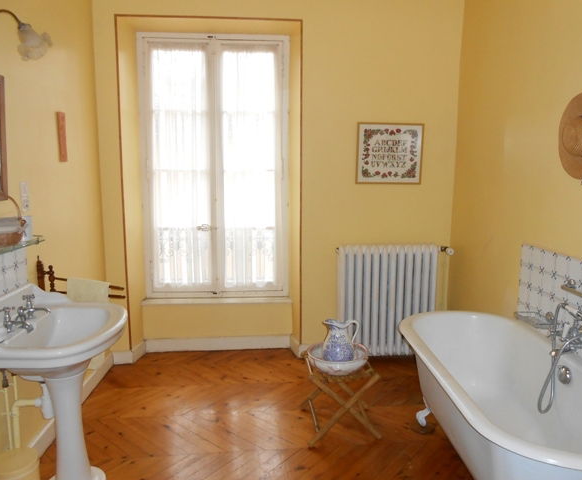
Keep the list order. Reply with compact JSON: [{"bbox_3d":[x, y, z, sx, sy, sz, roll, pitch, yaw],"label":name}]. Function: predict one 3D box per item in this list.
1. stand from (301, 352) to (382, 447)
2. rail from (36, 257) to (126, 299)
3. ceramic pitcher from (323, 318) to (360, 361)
[{"bbox_3d":[0.287,0.895,2.809,0.410,0.387,0.400,0,8,-2],"label":"stand"},{"bbox_3d":[-1.068,0.226,2.426,0.520,0.250,0.180,2,8,10],"label":"rail"},{"bbox_3d":[0.282,0.588,2.765,0.210,0.270,0.175,0,8,-3],"label":"ceramic pitcher"}]

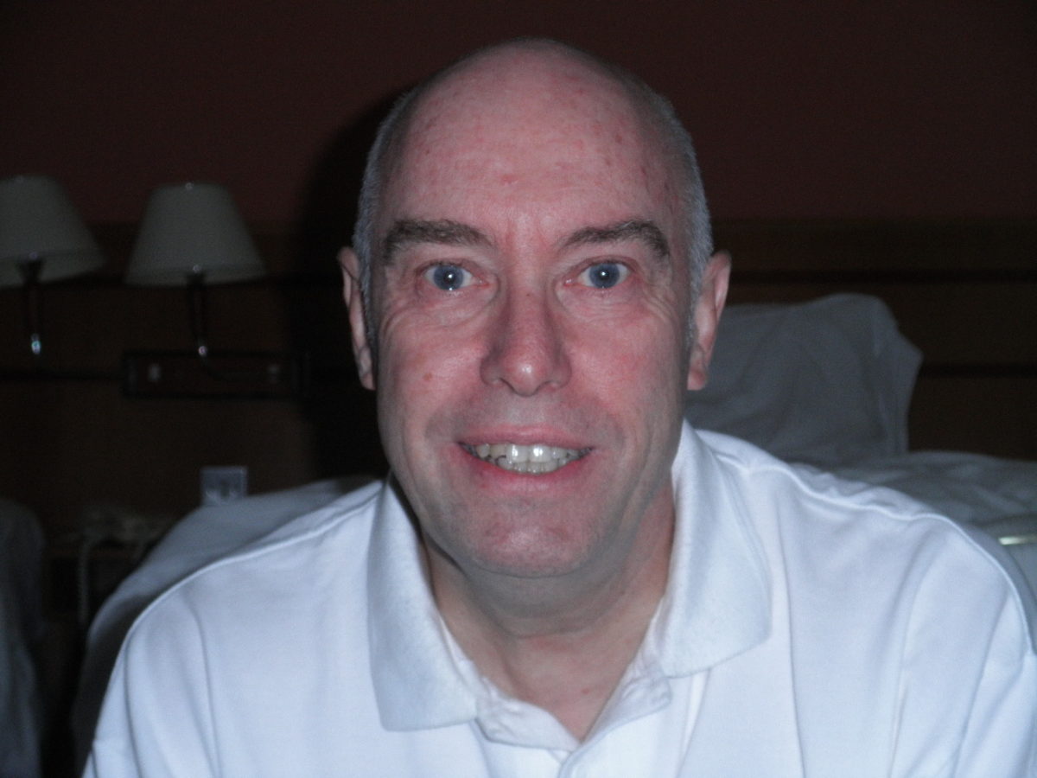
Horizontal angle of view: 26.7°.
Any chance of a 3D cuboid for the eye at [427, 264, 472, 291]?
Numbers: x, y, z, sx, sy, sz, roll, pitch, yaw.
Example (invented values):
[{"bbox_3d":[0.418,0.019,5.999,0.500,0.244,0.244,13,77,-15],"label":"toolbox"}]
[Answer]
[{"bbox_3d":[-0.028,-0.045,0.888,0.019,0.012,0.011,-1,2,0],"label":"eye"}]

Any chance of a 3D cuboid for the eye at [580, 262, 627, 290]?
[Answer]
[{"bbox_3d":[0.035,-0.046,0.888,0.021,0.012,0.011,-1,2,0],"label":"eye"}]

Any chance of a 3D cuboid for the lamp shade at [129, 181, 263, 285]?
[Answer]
[{"bbox_3d":[-0.518,-0.250,3.500,0.222,0.147,0.222,-2,-2,0],"label":"lamp shade"}]

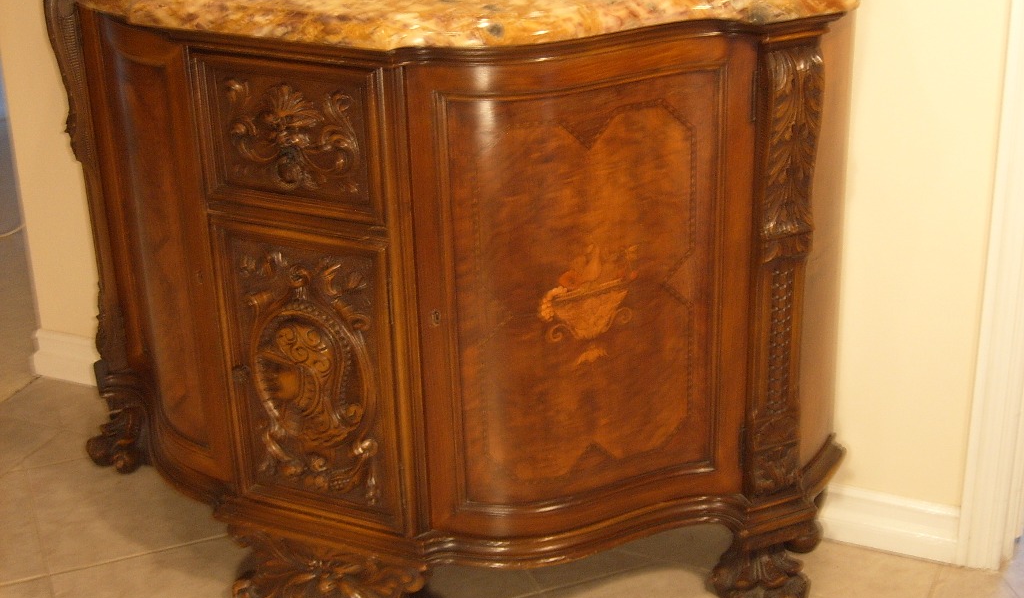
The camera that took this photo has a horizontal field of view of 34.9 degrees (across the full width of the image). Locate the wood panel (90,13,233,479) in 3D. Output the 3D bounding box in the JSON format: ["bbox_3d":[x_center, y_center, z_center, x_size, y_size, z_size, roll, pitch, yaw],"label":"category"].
[{"bbox_3d":[-0.525,-0.098,2.327,0.069,0.641,0.431,-16,28,-27],"label":"wood panel"}]

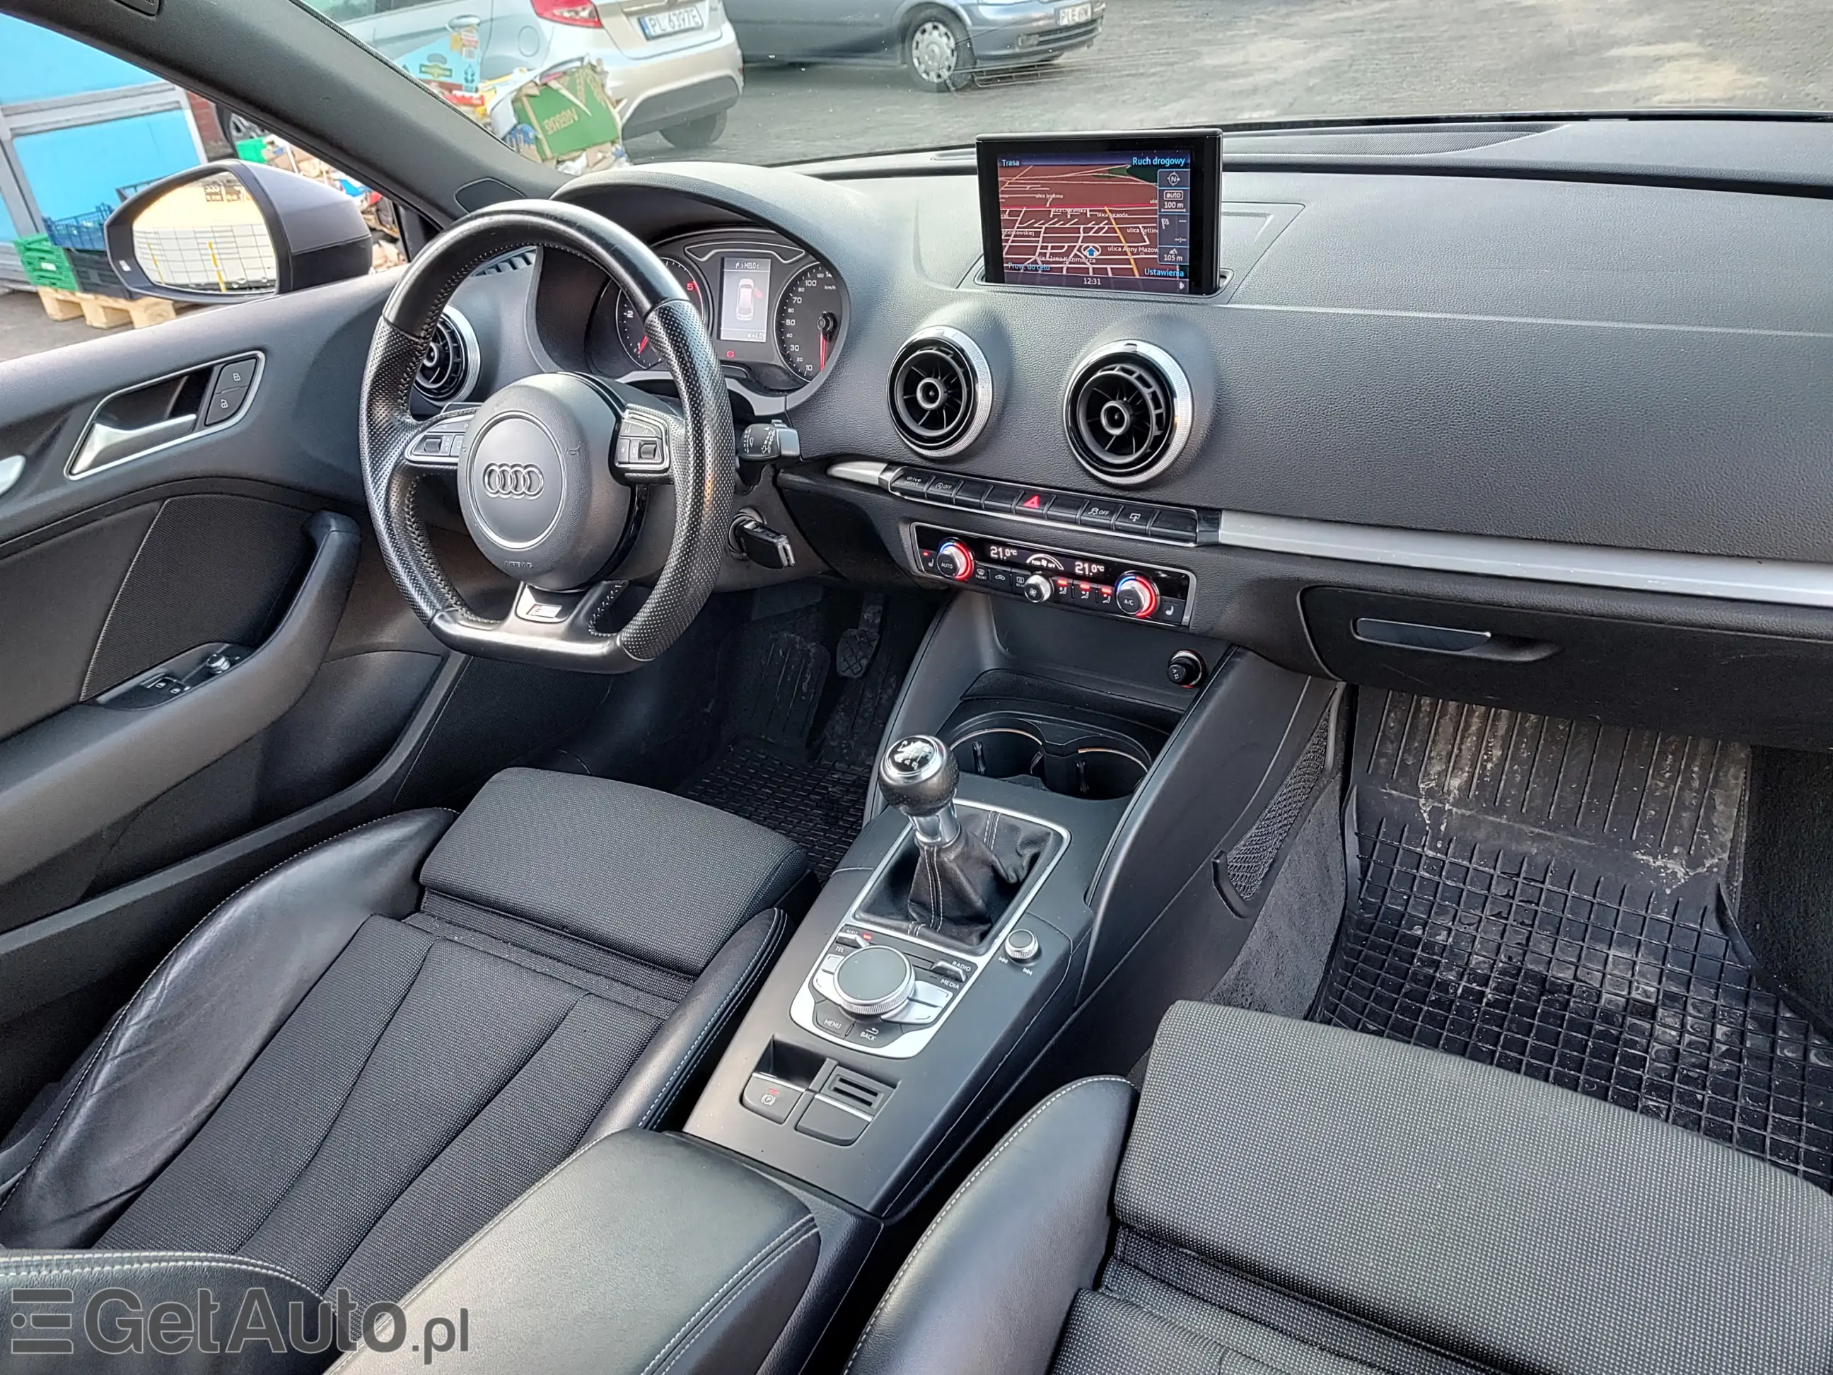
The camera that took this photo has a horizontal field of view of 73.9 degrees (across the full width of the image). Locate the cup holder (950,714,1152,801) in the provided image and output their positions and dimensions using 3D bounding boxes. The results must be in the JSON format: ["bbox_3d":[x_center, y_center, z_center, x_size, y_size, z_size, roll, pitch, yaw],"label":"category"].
[{"bbox_3d":[0.116,0.079,1.056,0.172,0.062,0.090,14,42,29],"label":"cup holder"}]

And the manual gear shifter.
[{"bbox_3d":[0.015,0.097,0.880,0.105,0.145,0.115,14,51,29],"label":"manual gear shifter"}]

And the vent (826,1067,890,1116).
[{"bbox_3d":[-0.040,0.275,0.827,0.042,0.010,0.023,14,51,29],"label":"vent"}]

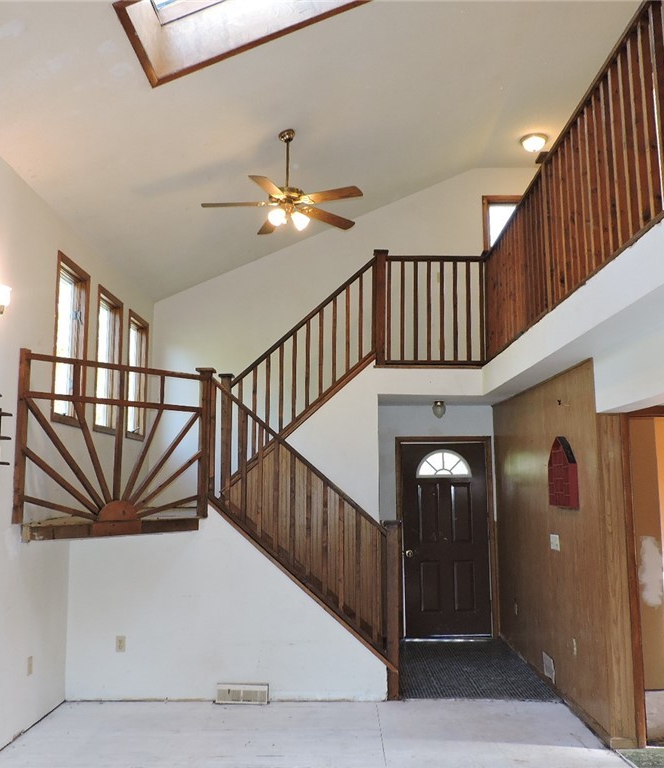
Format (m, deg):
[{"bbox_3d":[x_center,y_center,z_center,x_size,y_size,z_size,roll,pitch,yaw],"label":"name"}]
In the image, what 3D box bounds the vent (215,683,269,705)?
[{"bbox_3d":[-0.669,2.312,5.307,0.390,0.136,0.070,0,-8,1],"label":"vent"}]

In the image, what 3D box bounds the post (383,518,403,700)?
[{"bbox_3d":[0.468,1.727,5.456,0.135,1.326,0.135,0,-8,1],"label":"post"}]

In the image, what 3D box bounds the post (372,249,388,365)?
[{"bbox_3d":[0.473,-0.723,6.799,0.135,1.110,0.135,0,-8,1],"label":"post"}]

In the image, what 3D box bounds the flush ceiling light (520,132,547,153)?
[{"bbox_3d":[2.124,-2.503,7.438,0.280,0.130,0.280,0,-8,1],"label":"flush ceiling light"}]

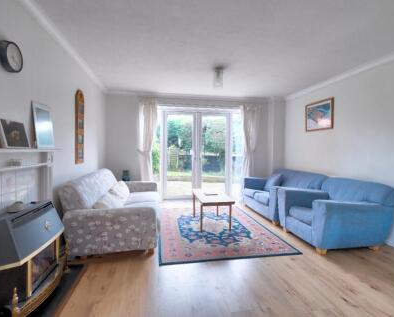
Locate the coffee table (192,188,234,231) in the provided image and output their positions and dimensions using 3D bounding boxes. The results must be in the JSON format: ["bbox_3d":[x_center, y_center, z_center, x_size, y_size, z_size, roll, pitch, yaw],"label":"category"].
[{"bbox_3d":[0.214,0.804,3.321,0.497,0.435,0.904,0,2,-10],"label":"coffee table"}]

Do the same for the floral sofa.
[{"bbox_3d":[-1.090,0.613,3.109,1.062,0.808,1.853,0,2,-10],"label":"floral sofa"}]

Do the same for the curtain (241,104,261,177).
[{"bbox_3d":[1.313,-0.178,5.046,0.520,2.237,0.147,0,2,-10],"label":"curtain"}]

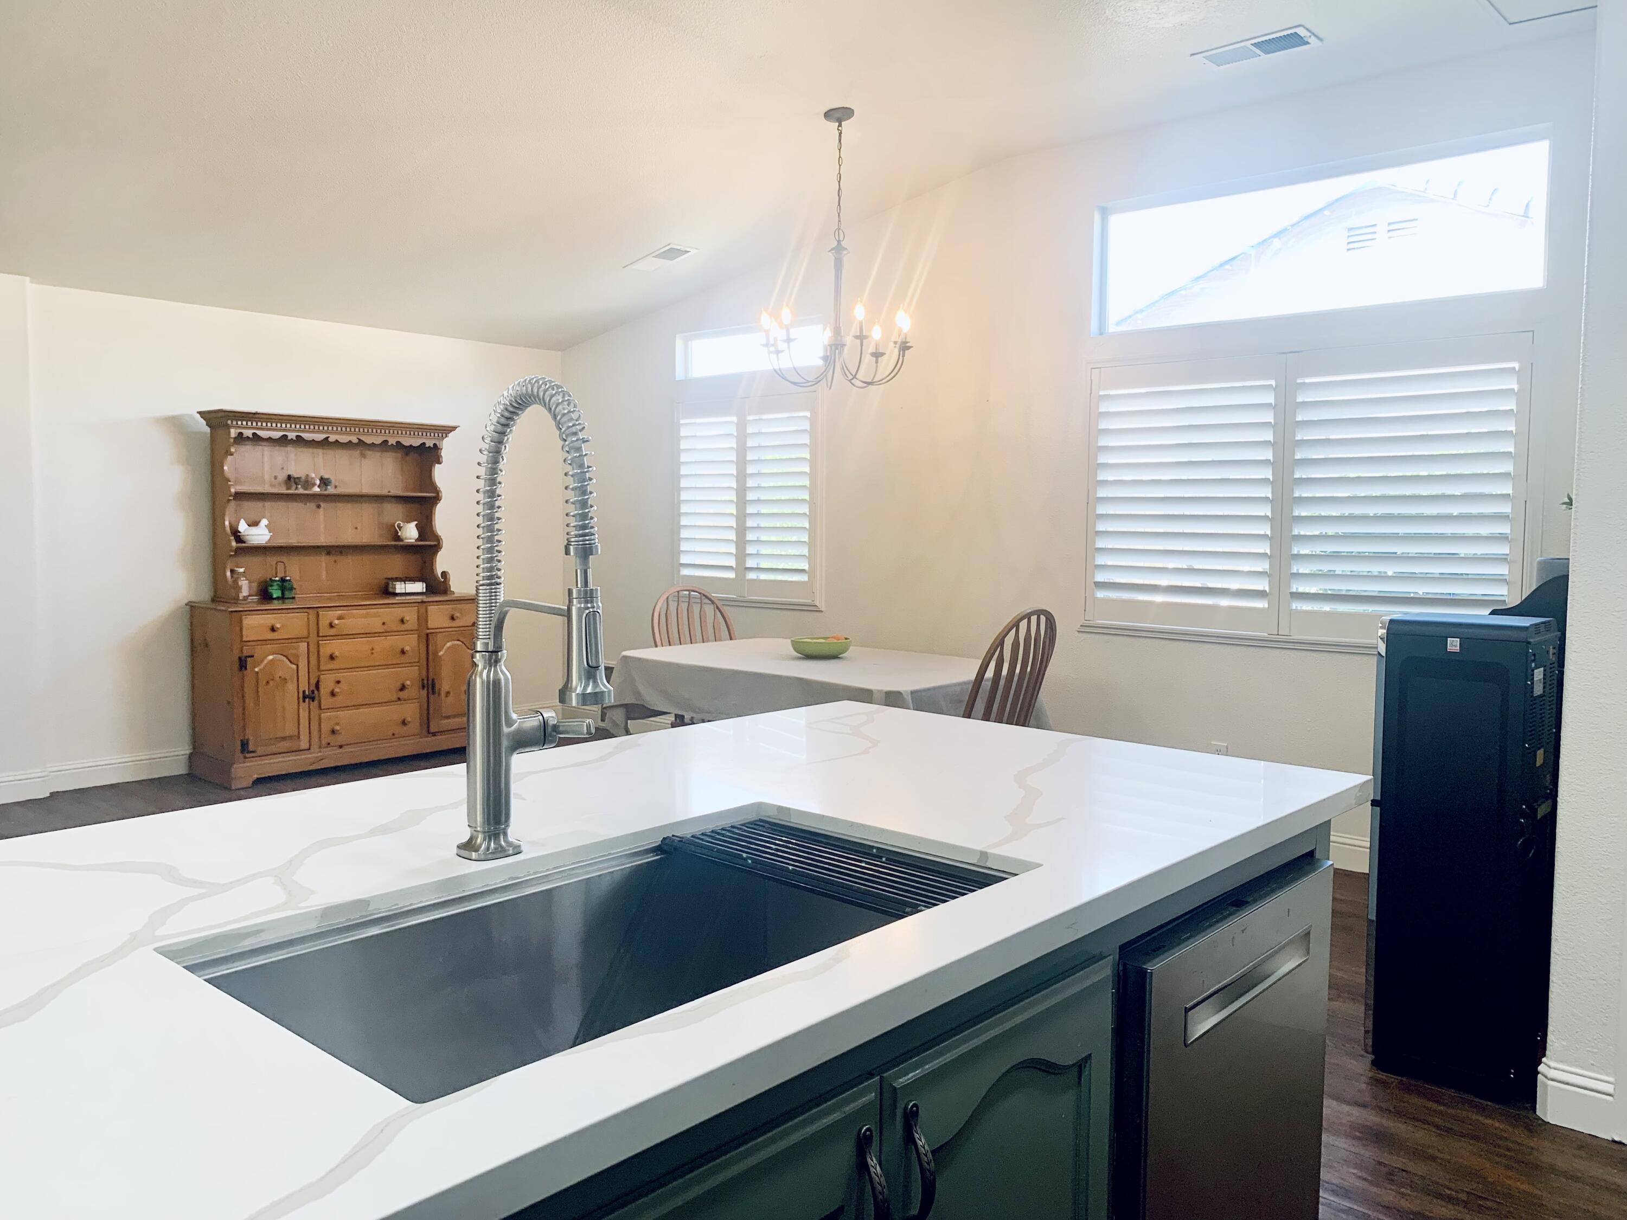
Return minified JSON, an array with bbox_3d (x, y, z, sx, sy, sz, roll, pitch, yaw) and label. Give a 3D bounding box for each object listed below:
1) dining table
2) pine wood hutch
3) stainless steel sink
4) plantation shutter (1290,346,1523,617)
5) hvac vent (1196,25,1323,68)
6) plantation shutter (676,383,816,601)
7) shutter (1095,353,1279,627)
[{"bbox_3d":[0.034,0.585,4.934,1.620,0.765,0.995,4,6,42],"label":"dining table"},{"bbox_3d":[-2.510,-0.100,6.592,0.540,1.855,1.480,4,6,42],"label":"pine wood hutch"},{"bbox_3d":[-0.176,0.451,1.297,0.470,0.240,0.815,4,6,42],"label":"stainless steel sink"},{"bbox_3d":[2.151,-0.426,4.495,0.845,1.097,0.050,4,6,42],"label":"plantation shutter"},{"bbox_3d":[1.540,-1.937,4.242,0.399,0.020,0.195,4,6,42],"label":"hvac vent"},{"bbox_3d":[-0.386,-0.619,6.788,1.088,1.110,0.050,4,6,42],"label":"plantation shutter"},{"bbox_3d":[1.523,-0.472,5.062,0.849,1.097,0.050,4,6,42],"label":"shutter"}]

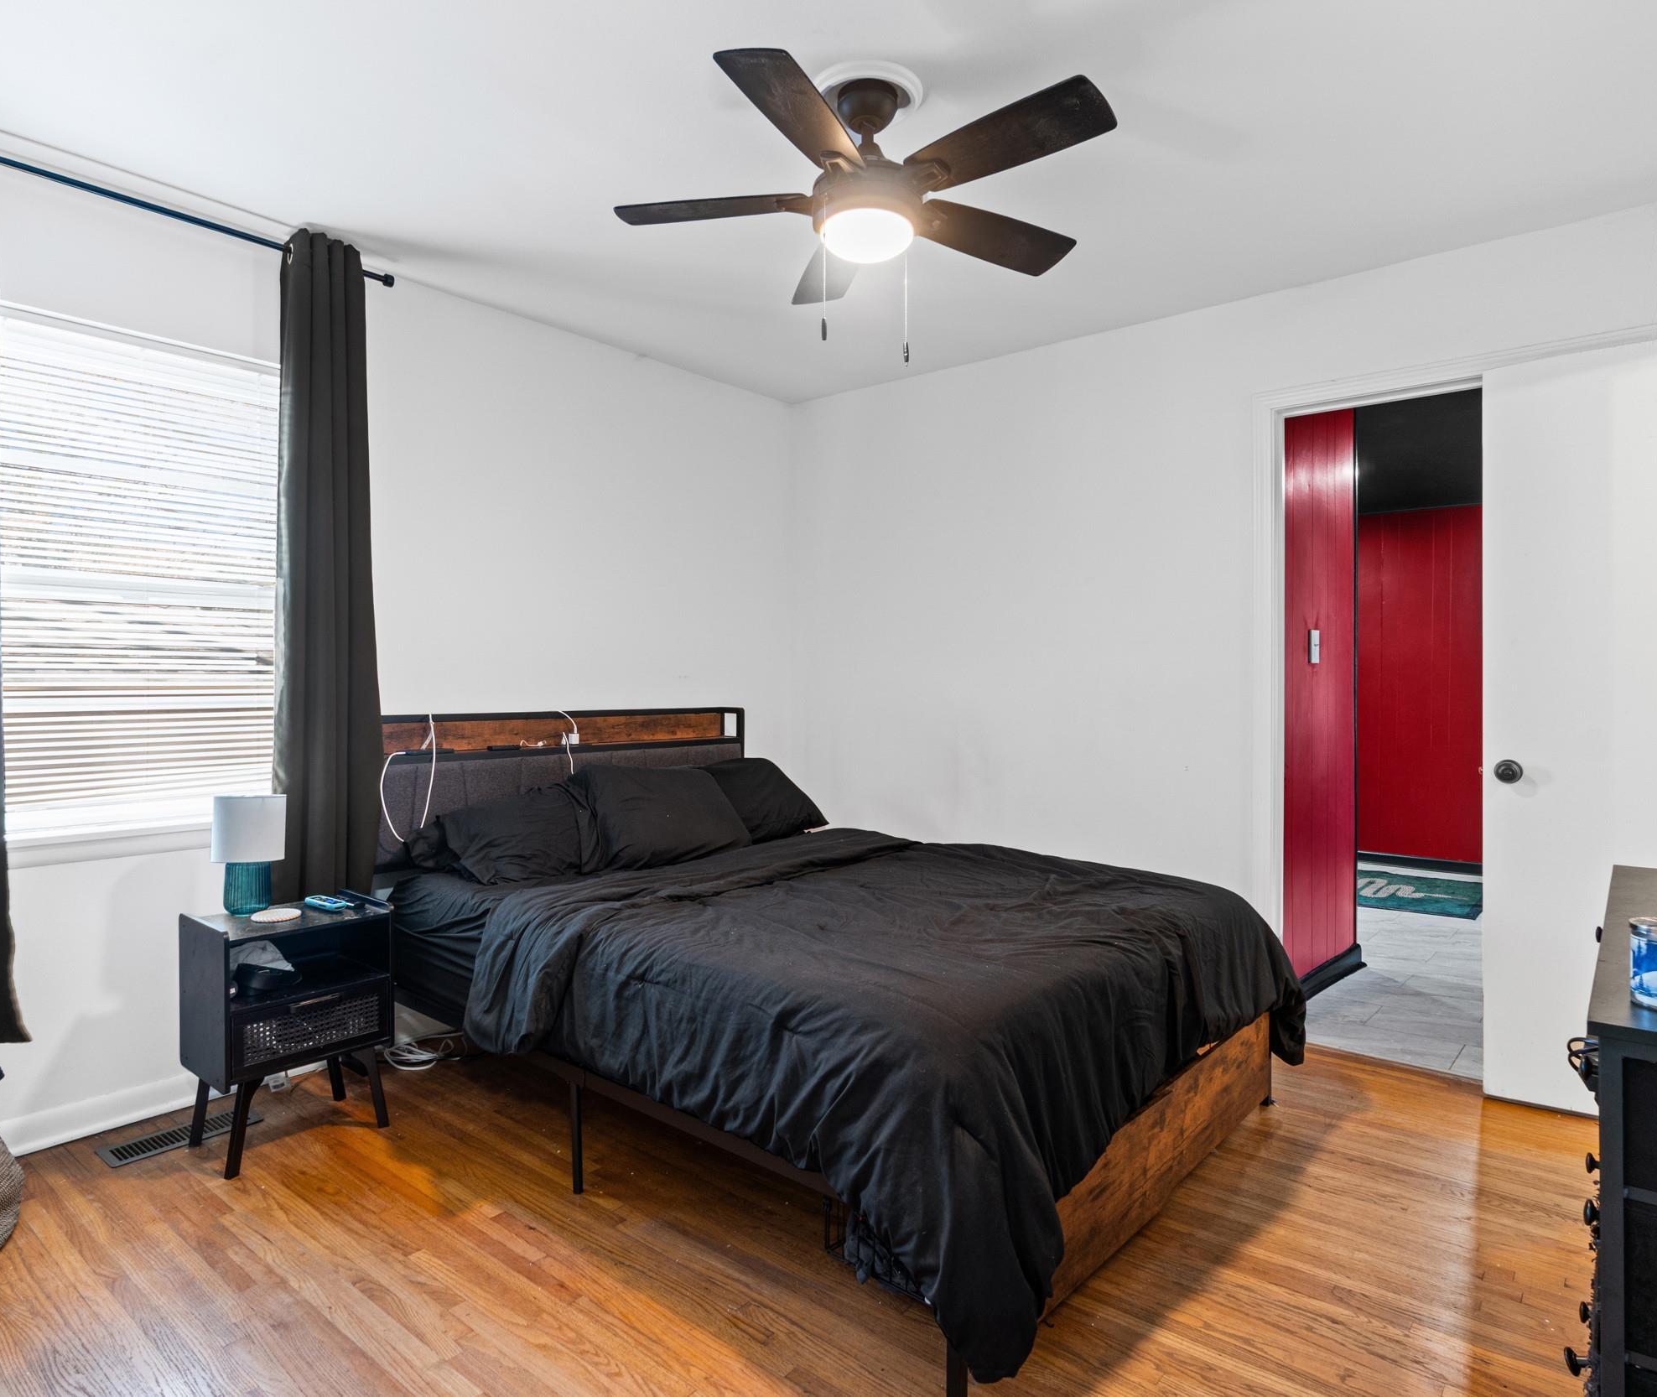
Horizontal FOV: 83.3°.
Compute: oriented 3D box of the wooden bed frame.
[{"bbox_3d":[-0.084,0.595,2.727,2.160,1.050,1.545,1,1,40],"label":"wooden bed frame"}]

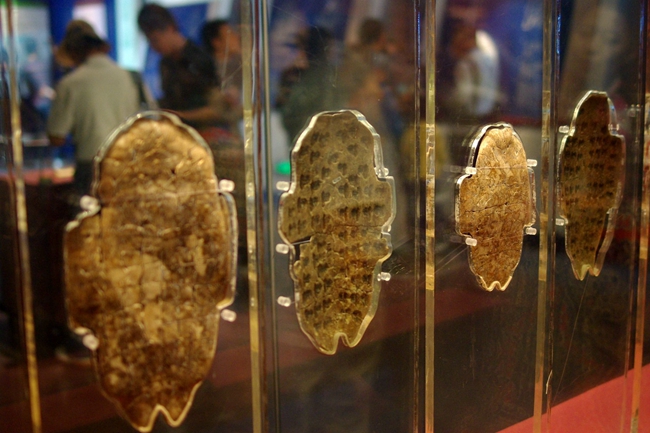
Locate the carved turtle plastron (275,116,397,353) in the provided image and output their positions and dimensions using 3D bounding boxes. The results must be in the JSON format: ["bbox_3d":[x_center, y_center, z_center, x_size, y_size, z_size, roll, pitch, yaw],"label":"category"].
[{"bbox_3d":[0.018,0.022,0.937,0.161,0.277,0.018,-8,11,-38],"label":"carved turtle plastron"}]

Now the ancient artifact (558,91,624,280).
[{"bbox_3d":[0.398,-0.043,1.236,0.155,0.279,0.018,-8,11,-38],"label":"ancient artifact"}]

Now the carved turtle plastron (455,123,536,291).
[{"bbox_3d":[0.223,-0.010,1.073,0.145,0.216,0.018,-8,11,-38],"label":"carved turtle plastron"}]

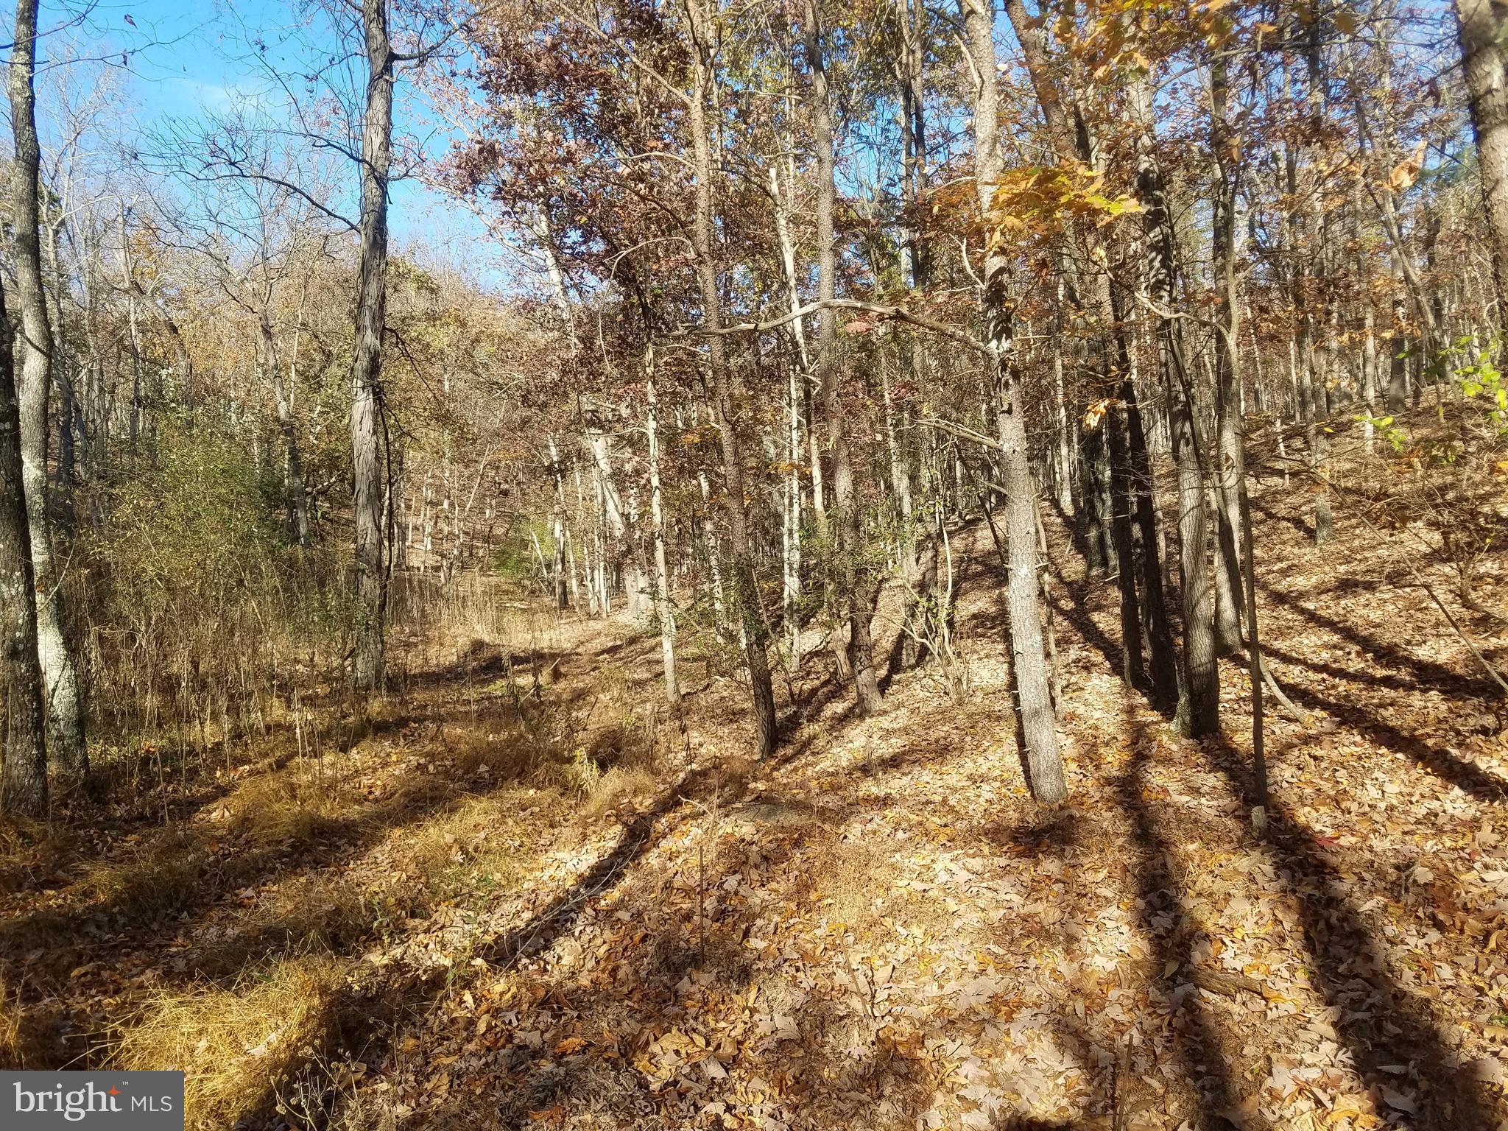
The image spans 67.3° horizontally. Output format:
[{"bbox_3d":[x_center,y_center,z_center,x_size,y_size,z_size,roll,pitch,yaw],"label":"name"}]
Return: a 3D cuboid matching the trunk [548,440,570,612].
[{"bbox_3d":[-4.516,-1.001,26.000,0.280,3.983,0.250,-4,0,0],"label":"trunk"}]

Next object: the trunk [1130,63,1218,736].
[{"bbox_3d":[3.333,-1.320,9.000,0.310,5.362,0.270,-5,0,0],"label":"trunk"}]

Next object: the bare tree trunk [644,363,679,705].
[{"bbox_3d":[-0.992,-0.352,12.300,0.170,3.694,0.150,-4,0,0],"label":"bare tree trunk"}]

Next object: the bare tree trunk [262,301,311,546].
[{"bbox_3d":[-11.135,-3.300,27.000,0.280,5.799,0.260,-9,0,0],"label":"bare tree trunk"}]

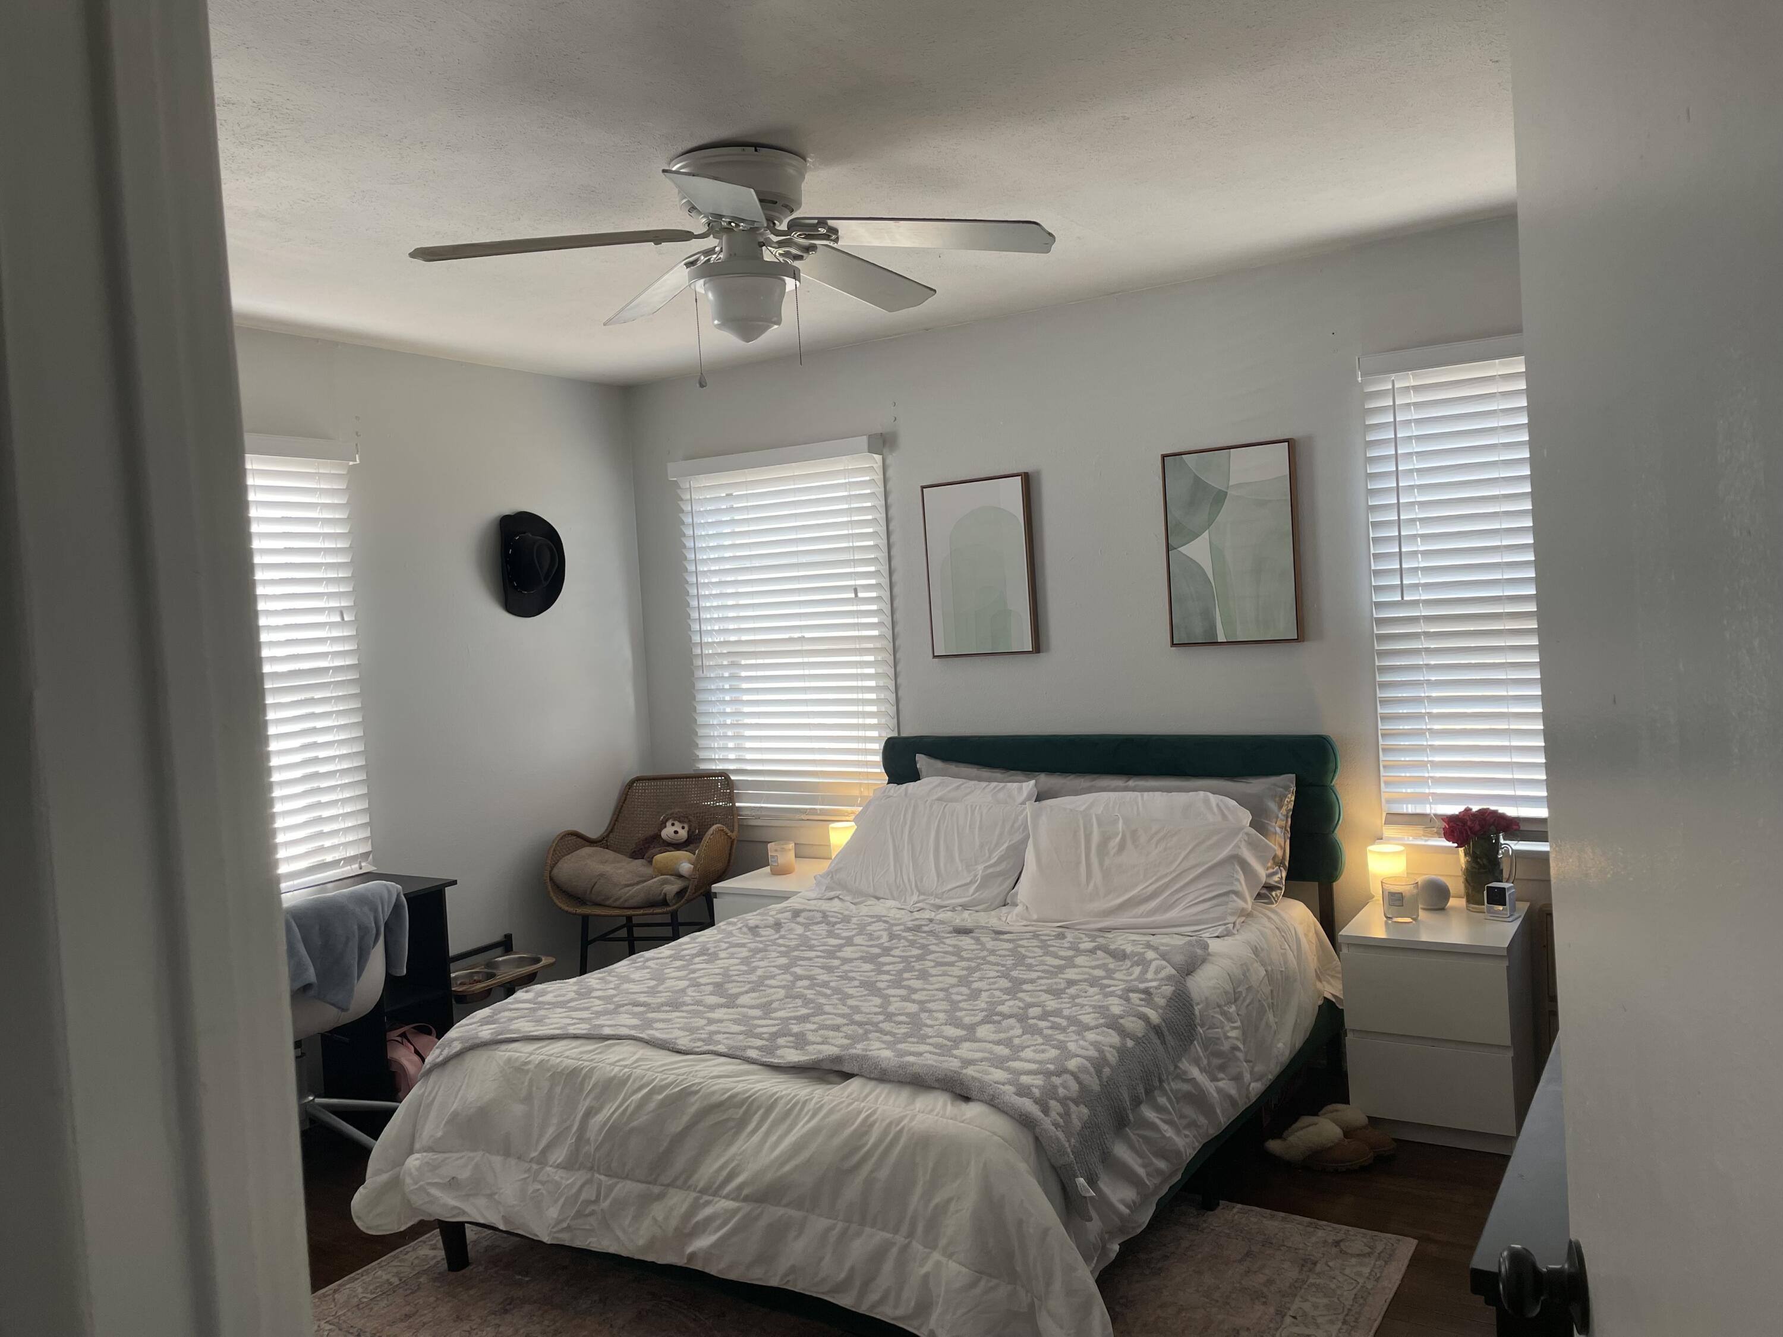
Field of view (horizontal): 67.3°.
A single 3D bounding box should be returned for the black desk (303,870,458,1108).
[{"bbox_3d":[-1.758,1.056,3.730,0.451,0.742,1.050,-2,3,32],"label":"black desk"}]

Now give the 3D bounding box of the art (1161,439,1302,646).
[{"bbox_3d":[1.049,-0.377,4.142,0.405,0.608,0.035,-2,3,32],"label":"art"}]

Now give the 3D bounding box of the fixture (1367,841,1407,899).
[{"bbox_3d":[1.427,0.599,3.872,0.112,0.147,0.112,-2,3,32],"label":"fixture"}]

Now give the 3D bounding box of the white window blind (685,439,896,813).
[{"bbox_3d":[-0.406,-0.107,5.021,0.920,1.354,0.070,-2,3,32],"label":"white window blind"}]

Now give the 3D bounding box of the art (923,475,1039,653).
[{"bbox_3d":[0.305,-0.344,4.603,0.400,0.605,0.035,-2,3,32],"label":"art"}]

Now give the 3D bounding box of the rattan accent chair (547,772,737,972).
[{"bbox_3d":[-0.862,0.870,4.991,0.660,0.900,0.620,-3,3,11],"label":"rattan accent chair"}]

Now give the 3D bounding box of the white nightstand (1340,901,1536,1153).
[{"bbox_3d":[1.497,0.955,3.655,0.400,0.550,0.480,-2,3,31],"label":"white nightstand"}]

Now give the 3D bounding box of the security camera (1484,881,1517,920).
[{"bbox_3d":[1.649,0.631,3.621,0.066,0.088,0.066,-1,4,40],"label":"security camera"}]

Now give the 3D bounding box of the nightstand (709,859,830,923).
[{"bbox_3d":[-0.314,1.012,4.814,0.400,0.550,0.480,-2,3,32],"label":"nightstand"}]

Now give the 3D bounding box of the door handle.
[{"bbox_3d":[0.503,0.478,1.039,0.060,0.067,0.066,-3,3,17],"label":"door handle"}]

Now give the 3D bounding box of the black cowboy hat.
[{"bbox_3d":[-1.298,-0.375,4.837,0.135,0.375,0.285,-2,3,32],"label":"black cowboy hat"}]

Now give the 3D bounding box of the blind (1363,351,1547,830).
[{"bbox_3d":[1.794,-0.231,3.668,0.910,1.360,0.070,-2,3,32],"label":"blind"}]

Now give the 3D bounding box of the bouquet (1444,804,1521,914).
[{"bbox_3d":[1.618,0.524,3.696,0.215,0.286,0.185,-2,3,32],"label":"bouquet"}]

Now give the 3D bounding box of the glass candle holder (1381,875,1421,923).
[{"bbox_3d":[1.401,0.637,3.675,0.100,0.100,0.100,-2,3,32],"label":"glass candle holder"}]

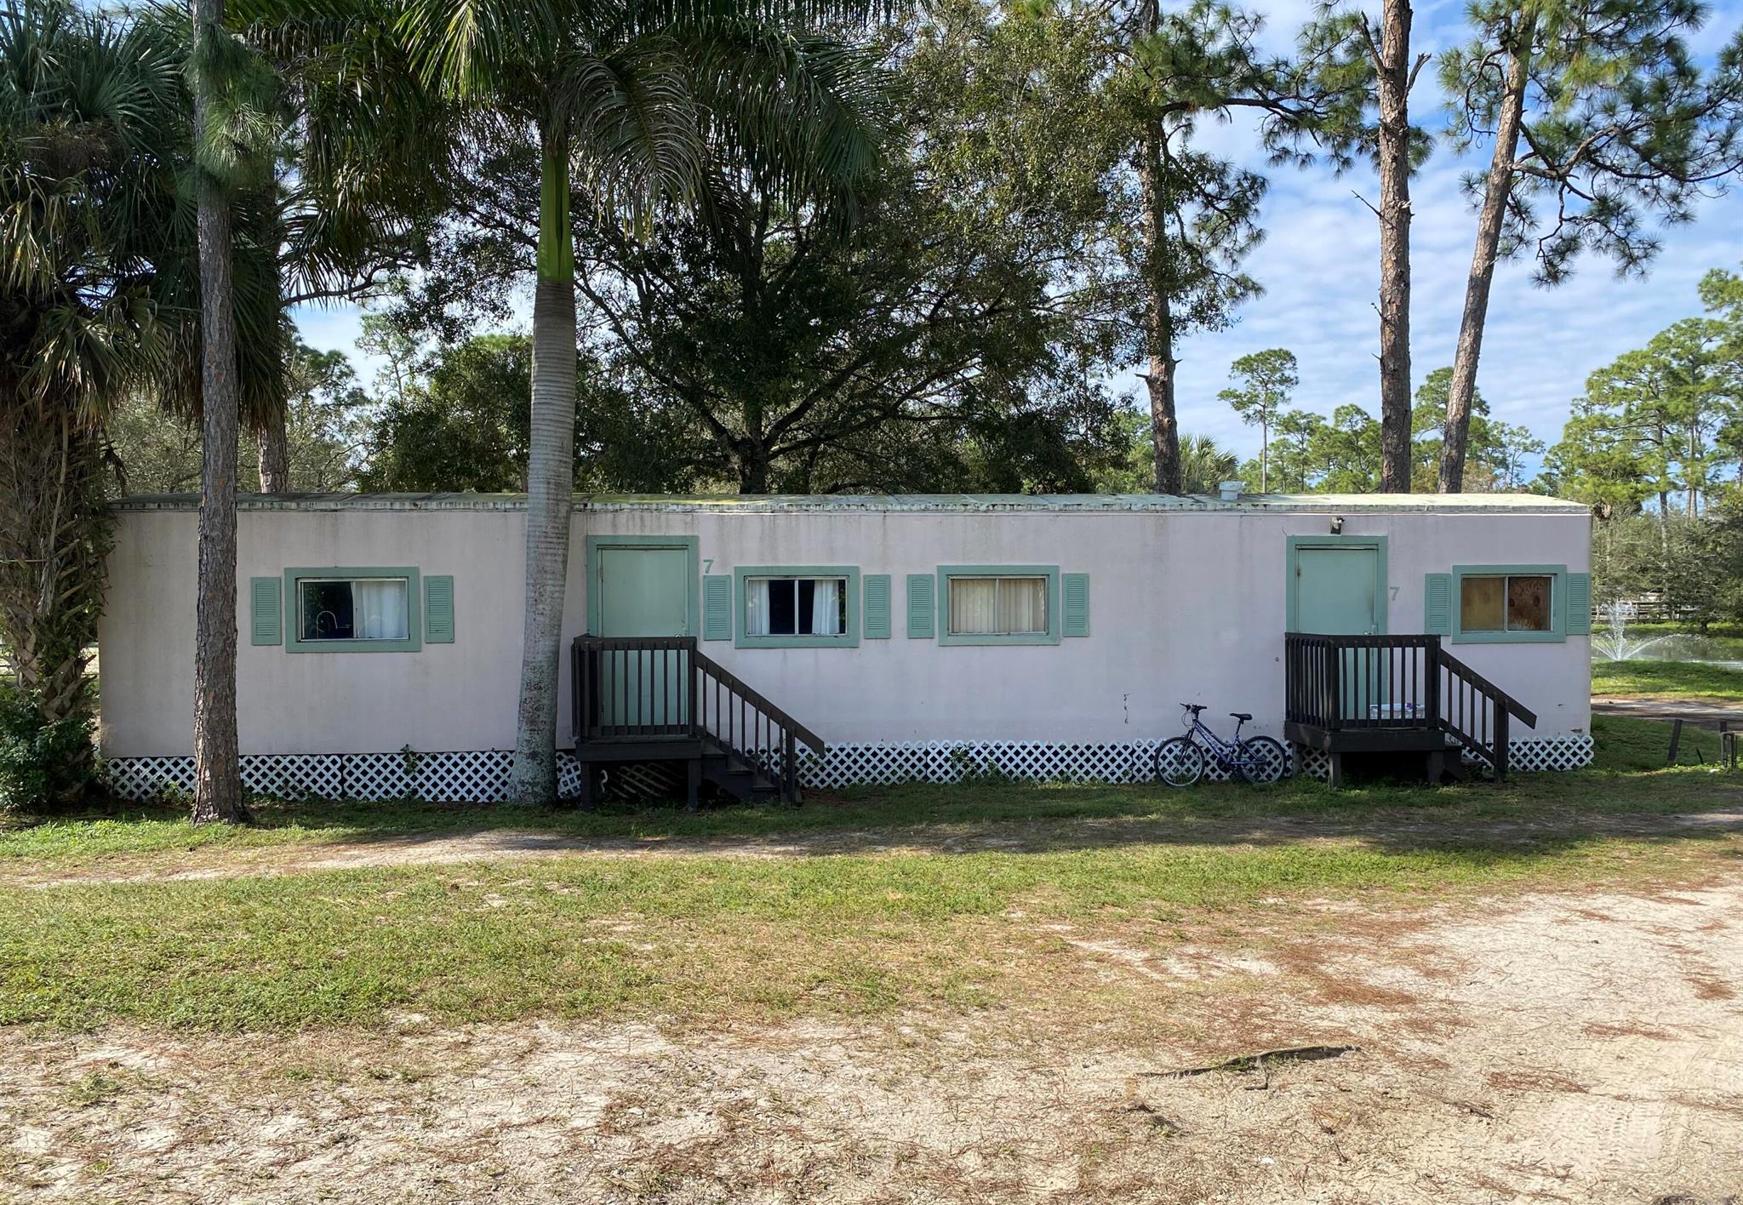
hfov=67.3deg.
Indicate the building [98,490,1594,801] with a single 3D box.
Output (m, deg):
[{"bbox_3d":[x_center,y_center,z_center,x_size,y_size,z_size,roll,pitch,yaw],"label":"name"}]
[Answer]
[{"bbox_3d":[-0.013,0.329,15.937,16.293,3.360,3.450,0,1,-5],"label":"building"}]

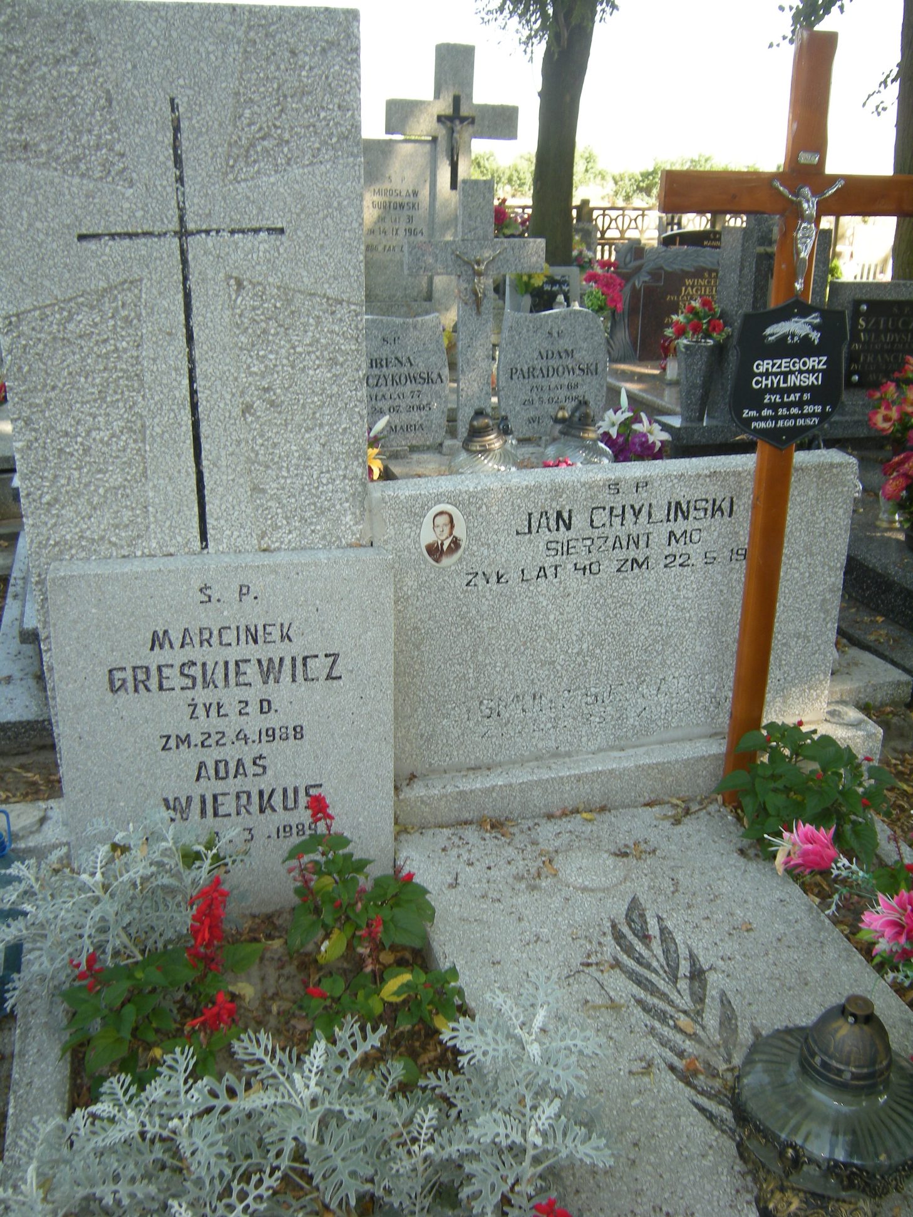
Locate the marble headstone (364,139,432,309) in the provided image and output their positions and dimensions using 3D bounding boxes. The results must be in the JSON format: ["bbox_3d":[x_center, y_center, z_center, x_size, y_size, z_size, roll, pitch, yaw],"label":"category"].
[{"bbox_3d":[-0.418,-2.584,7.340,0.493,1.054,0.130,-5,21,-15],"label":"marble headstone"}]

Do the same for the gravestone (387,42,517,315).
[{"bbox_3d":[-0.045,-2.805,7.295,0.903,1.715,0.200,-5,21,-15],"label":"gravestone"}]

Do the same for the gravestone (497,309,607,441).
[{"bbox_3d":[0.432,-1.087,5.064,0.535,0.602,0.100,-5,21,-15],"label":"gravestone"}]

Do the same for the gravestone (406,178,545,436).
[{"bbox_3d":[0.075,-1.315,4.859,0.632,1.110,0.130,-5,21,-15],"label":"gravestone"}]

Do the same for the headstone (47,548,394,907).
[{"bbox_3d":[-0.411,0.233,1.987,0.580,0.653,0.112,-3,13,-15],"label":"headstone"}]

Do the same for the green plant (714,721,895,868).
[{"bbox_3d":[0.723,0.364,2.237,0.340,0.250,0.270,-5,21,-15],"label":"green plant"}]

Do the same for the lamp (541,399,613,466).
[{"bbox_3d":[0.487,-0.676,4.370,0.285,0.335,0.285,-5,21,-15],"label":"lamp"}]

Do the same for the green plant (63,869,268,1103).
[{"bbox_3d":[-0.444,0.546,1.643,0.280,0.260,0.250,-5,21,-15],"label":"green plant"}]

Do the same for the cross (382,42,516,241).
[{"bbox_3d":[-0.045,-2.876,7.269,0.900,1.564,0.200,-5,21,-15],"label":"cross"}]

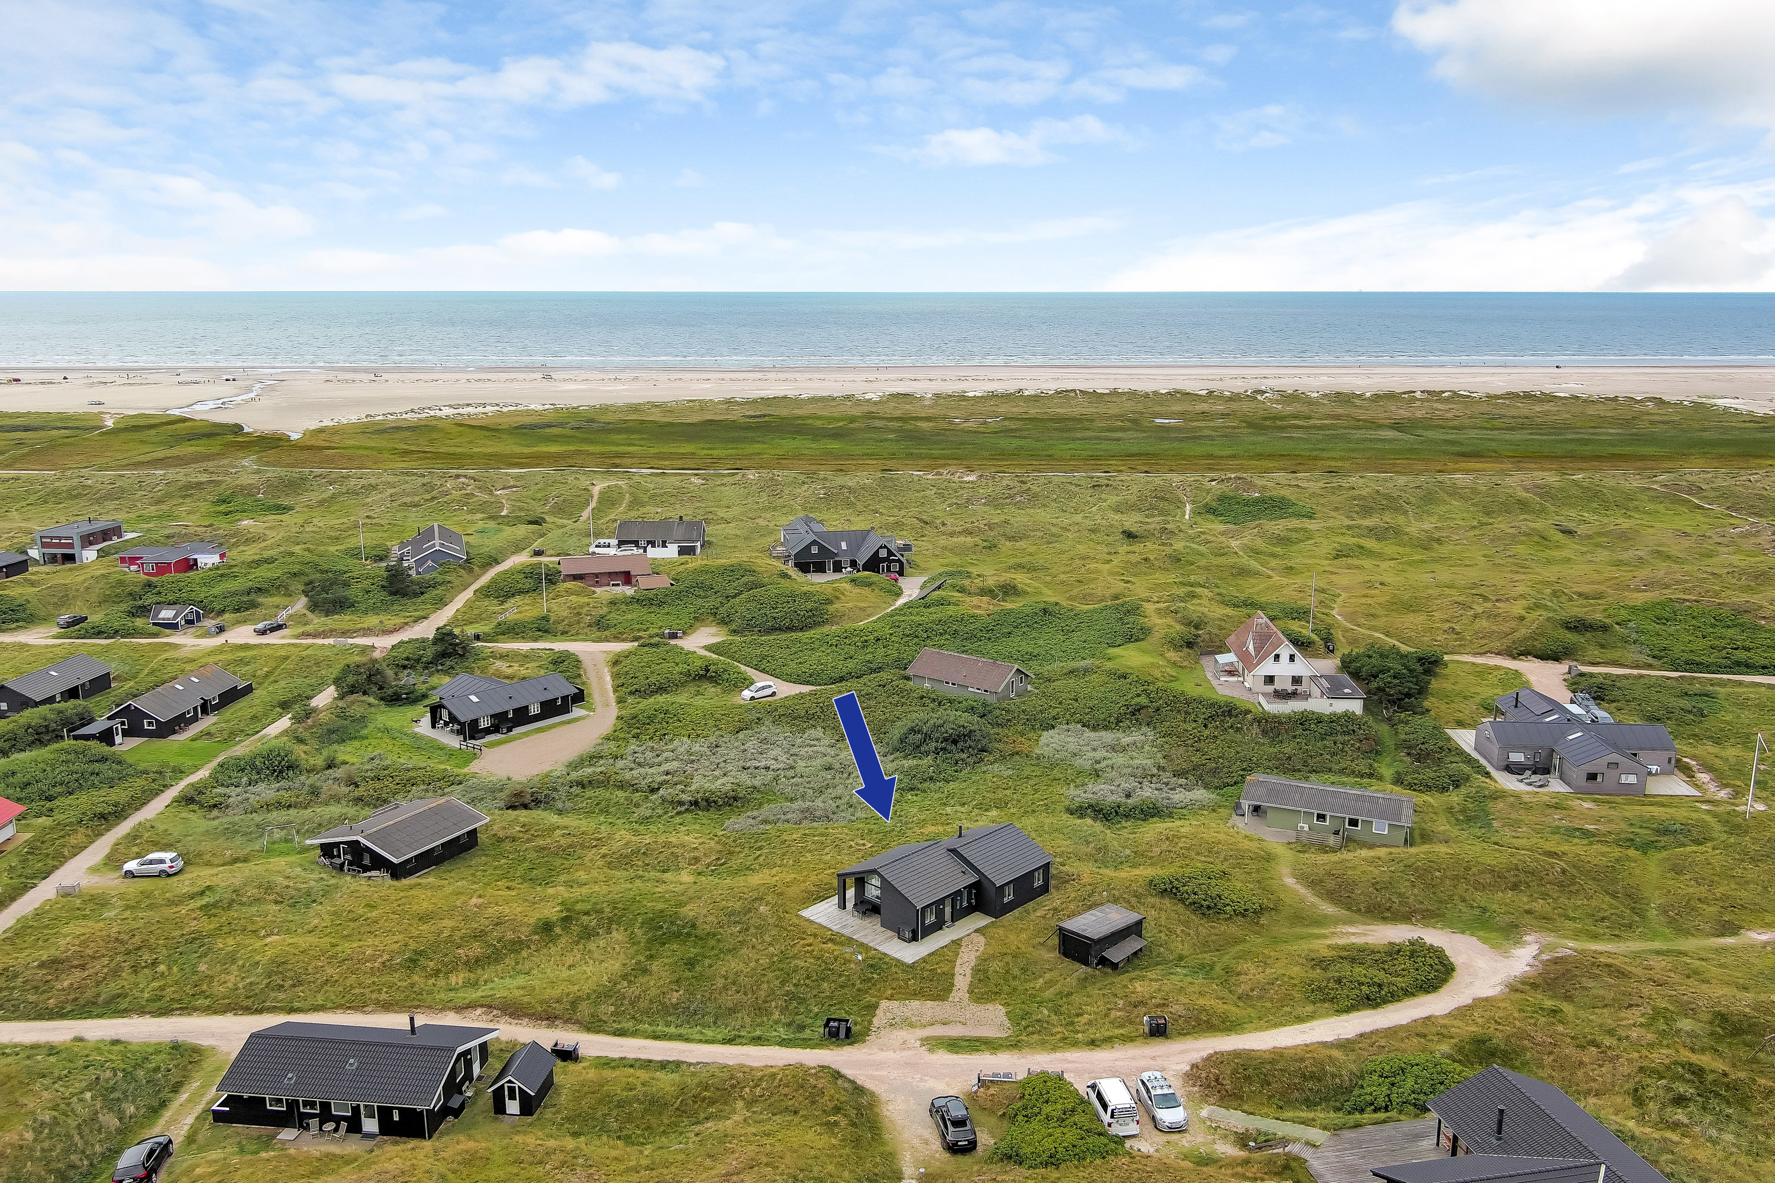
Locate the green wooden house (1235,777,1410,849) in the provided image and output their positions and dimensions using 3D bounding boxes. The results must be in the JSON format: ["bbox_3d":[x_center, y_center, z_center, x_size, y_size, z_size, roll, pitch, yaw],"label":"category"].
[{"bbox_3d":[39.400,19.020,127.510,14.400,3.300,7.700,5,13,22],"label":"green wooden house"}]

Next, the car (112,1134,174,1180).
[{"bbox_3d":[-41.500,31.600,79.600,1.860,1.550,4.650,-2,12,-10],"label":"car"}]

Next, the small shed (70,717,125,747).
[{"bbox_3d":[-79.720,14.760,144.490,2.600,2.350,4.350,1,12,5],"label":"small shed"}]

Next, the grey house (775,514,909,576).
[{"bbox_3d":[-8.140,-7.690,240.950,19.500,6.700,24.000,-2,12,-9],"label":"grey house"}]

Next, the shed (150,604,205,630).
[{"bbox_3d":[-96.133,3.219,194.189,5.000,2.800,5.600,3,12,12],"label":"shed"}]

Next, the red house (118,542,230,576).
[{"bbox_3d":[-118.820,-5.429,236.830,16.450,3.550,12.390,0,12,0],"label":"red house"}]

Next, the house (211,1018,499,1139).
[{"bbox_3d":[-32.350,28.720,87.710,13.600,4.300,9.650,2,12,8],"label":"house"}]

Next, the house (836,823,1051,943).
[{"bbox_3d":[4.483,21.298,108.418,9.890,4.570,13.370,11,16,42],"label":"house"}]

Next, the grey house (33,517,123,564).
[{"bbox_3d":[-138.280,-8.410,245.520,7.700,5.200,13.100,1,12,2],"label":"grey house"}]

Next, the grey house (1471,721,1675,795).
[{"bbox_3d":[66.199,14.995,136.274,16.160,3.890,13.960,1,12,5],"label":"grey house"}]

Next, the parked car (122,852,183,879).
[{"bbox_3d":[-59.617,22.195,115.969,4.500,1.670,1.890,0,12,1],"label":"parked car"}]

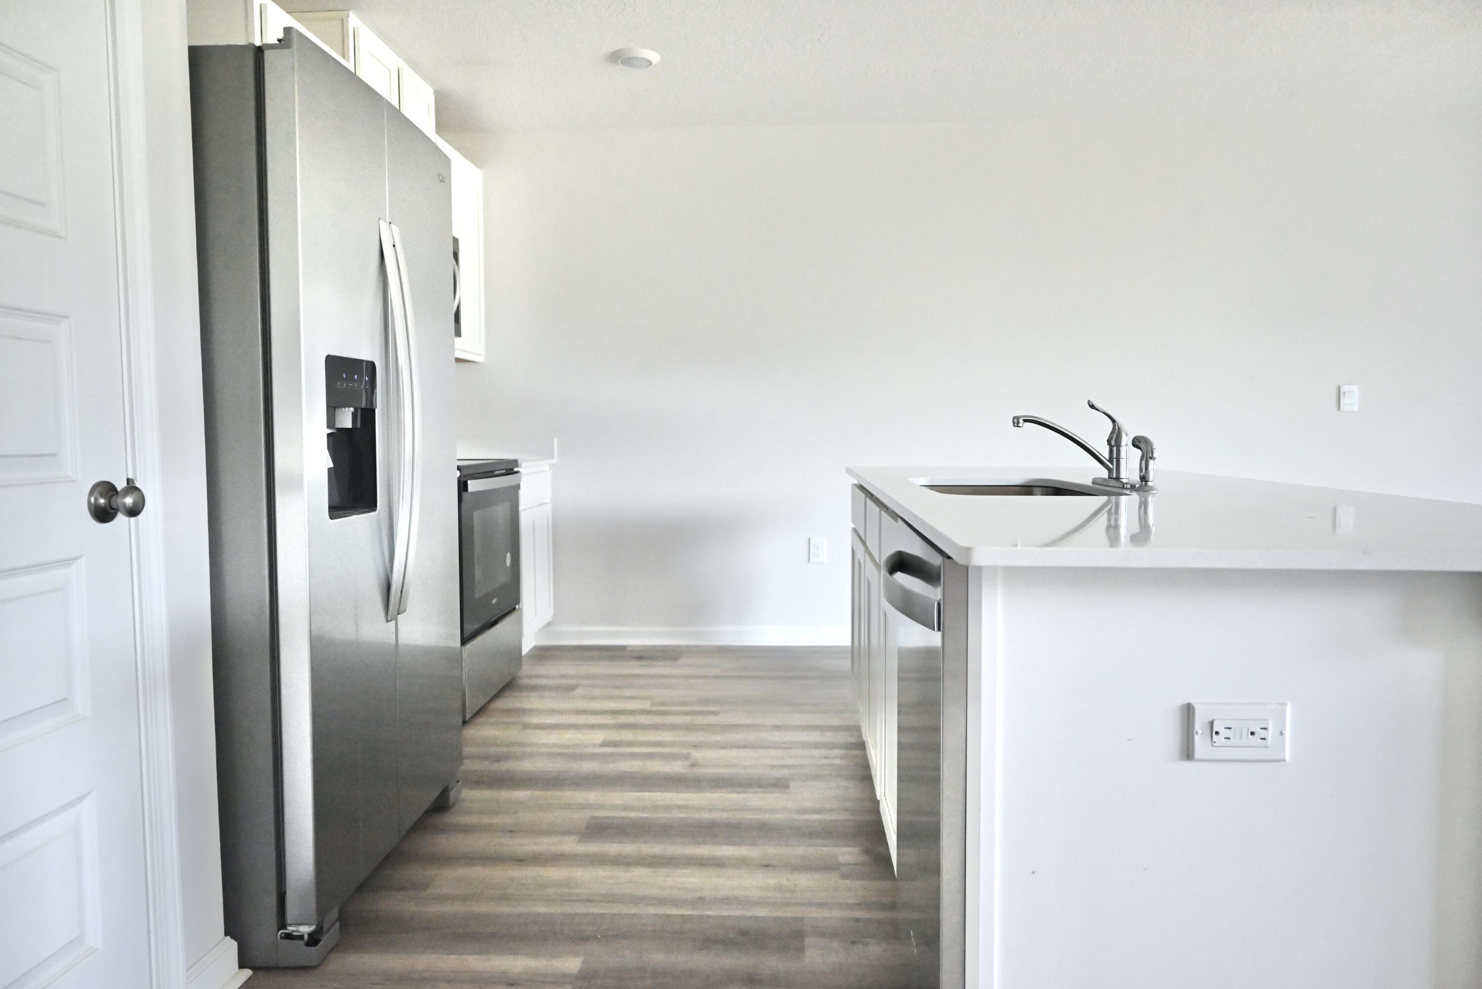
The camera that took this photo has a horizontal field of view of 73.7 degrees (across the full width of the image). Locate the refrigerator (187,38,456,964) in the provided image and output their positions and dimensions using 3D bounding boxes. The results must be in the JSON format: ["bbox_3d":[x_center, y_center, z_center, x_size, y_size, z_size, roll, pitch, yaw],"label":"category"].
[{"bbox_3d":[-1.171,0.005,2.323,0.840,1.762,0.900,0,4,2],"label":"refrigerator"}]

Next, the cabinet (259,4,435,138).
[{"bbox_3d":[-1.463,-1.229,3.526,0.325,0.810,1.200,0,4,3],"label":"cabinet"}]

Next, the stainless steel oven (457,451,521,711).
[{"bbox_3d":[-1.250,0.333,3.808,0.710,0.918,0.757,0,4,3],"label":"stainless steel oven"}]

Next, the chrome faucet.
[{"bbox_3d":[0.836,-0.123,2.445,0.285,0.210,0.340,0,4,3],"label":"chrome faucet"}]

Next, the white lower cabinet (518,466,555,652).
[{"bbox_3d":[-1.246,0.307,4.514,0.630,0.880,0.610,0,4,3],"label":"white lower cabinet"}]

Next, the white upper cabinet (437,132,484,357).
[{"bbox_3d":[-1.408,-1.071,4.446,0.325,0.903,0.600,0,4,3],"label":"white upper cabinet"}]

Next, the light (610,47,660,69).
[{"bbox_3d":[-0.405,-1.660,3.786,0.192,0.028,0.192,0,4,3],"label":"light"}]

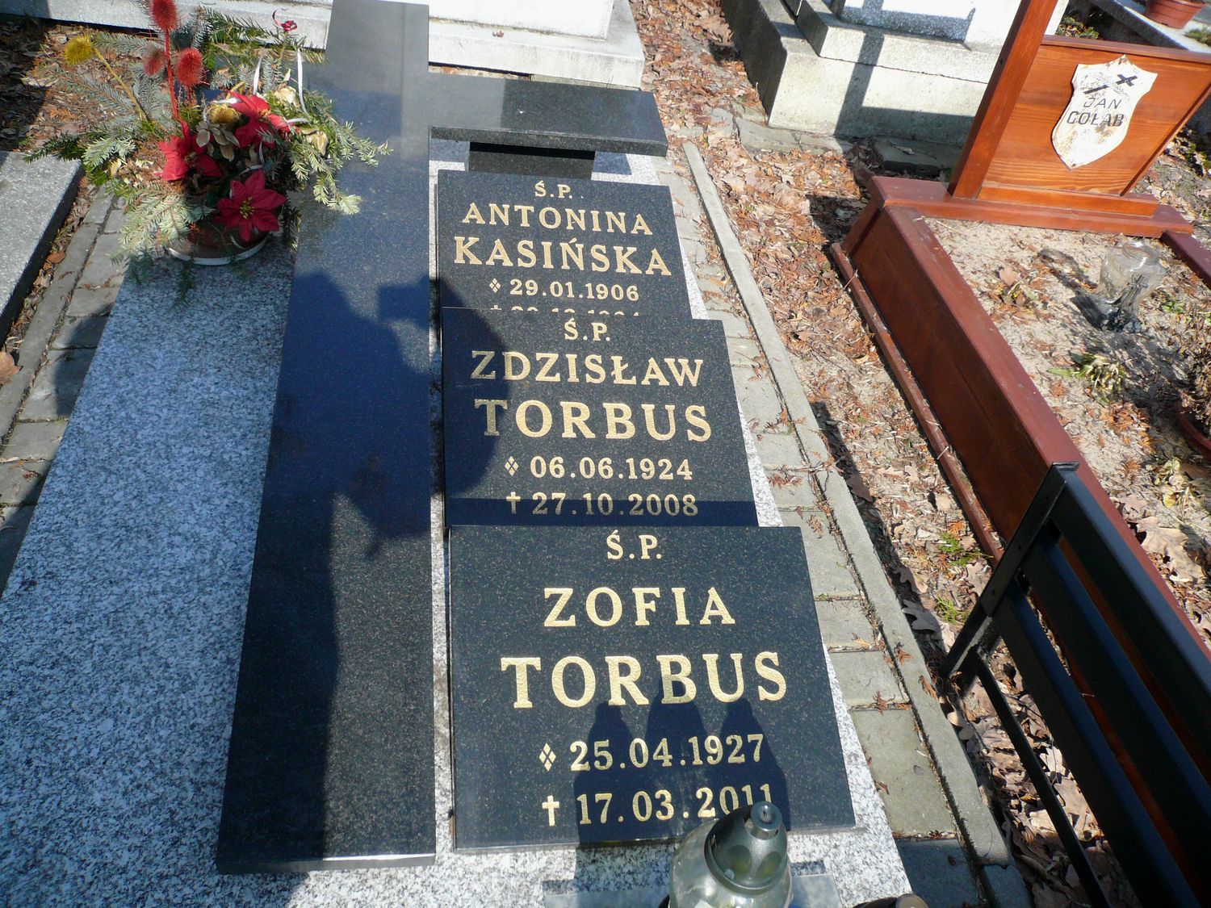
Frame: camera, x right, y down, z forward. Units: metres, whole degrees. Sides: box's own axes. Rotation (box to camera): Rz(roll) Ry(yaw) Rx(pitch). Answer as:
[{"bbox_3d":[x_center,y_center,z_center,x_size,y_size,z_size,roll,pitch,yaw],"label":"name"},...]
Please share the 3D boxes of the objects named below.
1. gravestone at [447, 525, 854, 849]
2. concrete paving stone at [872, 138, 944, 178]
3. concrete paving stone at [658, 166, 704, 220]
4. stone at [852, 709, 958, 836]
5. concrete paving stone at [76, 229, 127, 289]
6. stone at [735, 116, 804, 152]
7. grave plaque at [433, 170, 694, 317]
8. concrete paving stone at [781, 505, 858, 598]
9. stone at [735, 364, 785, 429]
[{"bbox_3d":[0.046,0.260,1.157,0.447,0.030,0.363,1,63,-12],"label":"gravestone"},{"bbox_3d":[0.909,-0.873,2.938,0.215,0.055,0.145,1,43,-12],"label":"concrete paving stone"},{"bbox_3d":[0.188,-0.656,2.601,0.100,0.060,0.209,1,43,-12],"label":"concrete paving stone"},{"bbox_3d":[0.418,0.479,1.432,0.100,0.060,0.194,1,43,-12],"label":"stone"},{"bbox_3d":[-1.006,-0.374,2.024,0.100,0.060,0.194,1,43,-12],"label":"concrete paving stone"},{"bbox_3d":[0.481,-0.925,2.914,0.195,0.060,0.160,1,43,-12],"label":"stone"},{"bbox_3d":[-0.076,-0.358,1.798,0.447,0.030,0.363,0,62,-13],"label":"grave plaque"},{"bbox_3d":[0.361,0.195,1.725,0.100,0.060,0.192,1,43,-12],"label":"concrete paving stone"},{"bbox_3d":[0.304,-0.093,2.022,0.100,0.060,0.201,1,43,-12],"label":"stone"}]

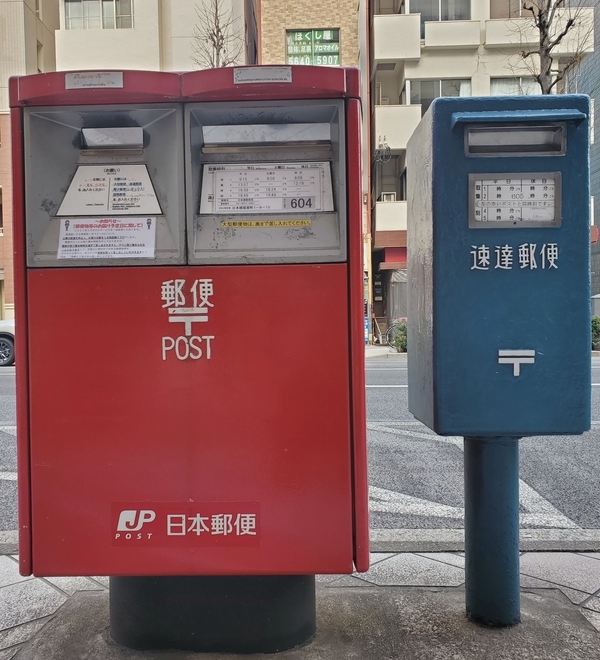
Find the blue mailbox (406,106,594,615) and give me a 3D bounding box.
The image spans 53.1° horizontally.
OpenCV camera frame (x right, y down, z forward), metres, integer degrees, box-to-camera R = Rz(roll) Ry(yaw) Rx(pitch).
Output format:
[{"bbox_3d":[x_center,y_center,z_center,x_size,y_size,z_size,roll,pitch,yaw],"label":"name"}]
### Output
[{"bbox_3d":[0.507,0.107,1.565,0.368,1.312,0.387,-1,1,0],"label":"blue mailbox"}]

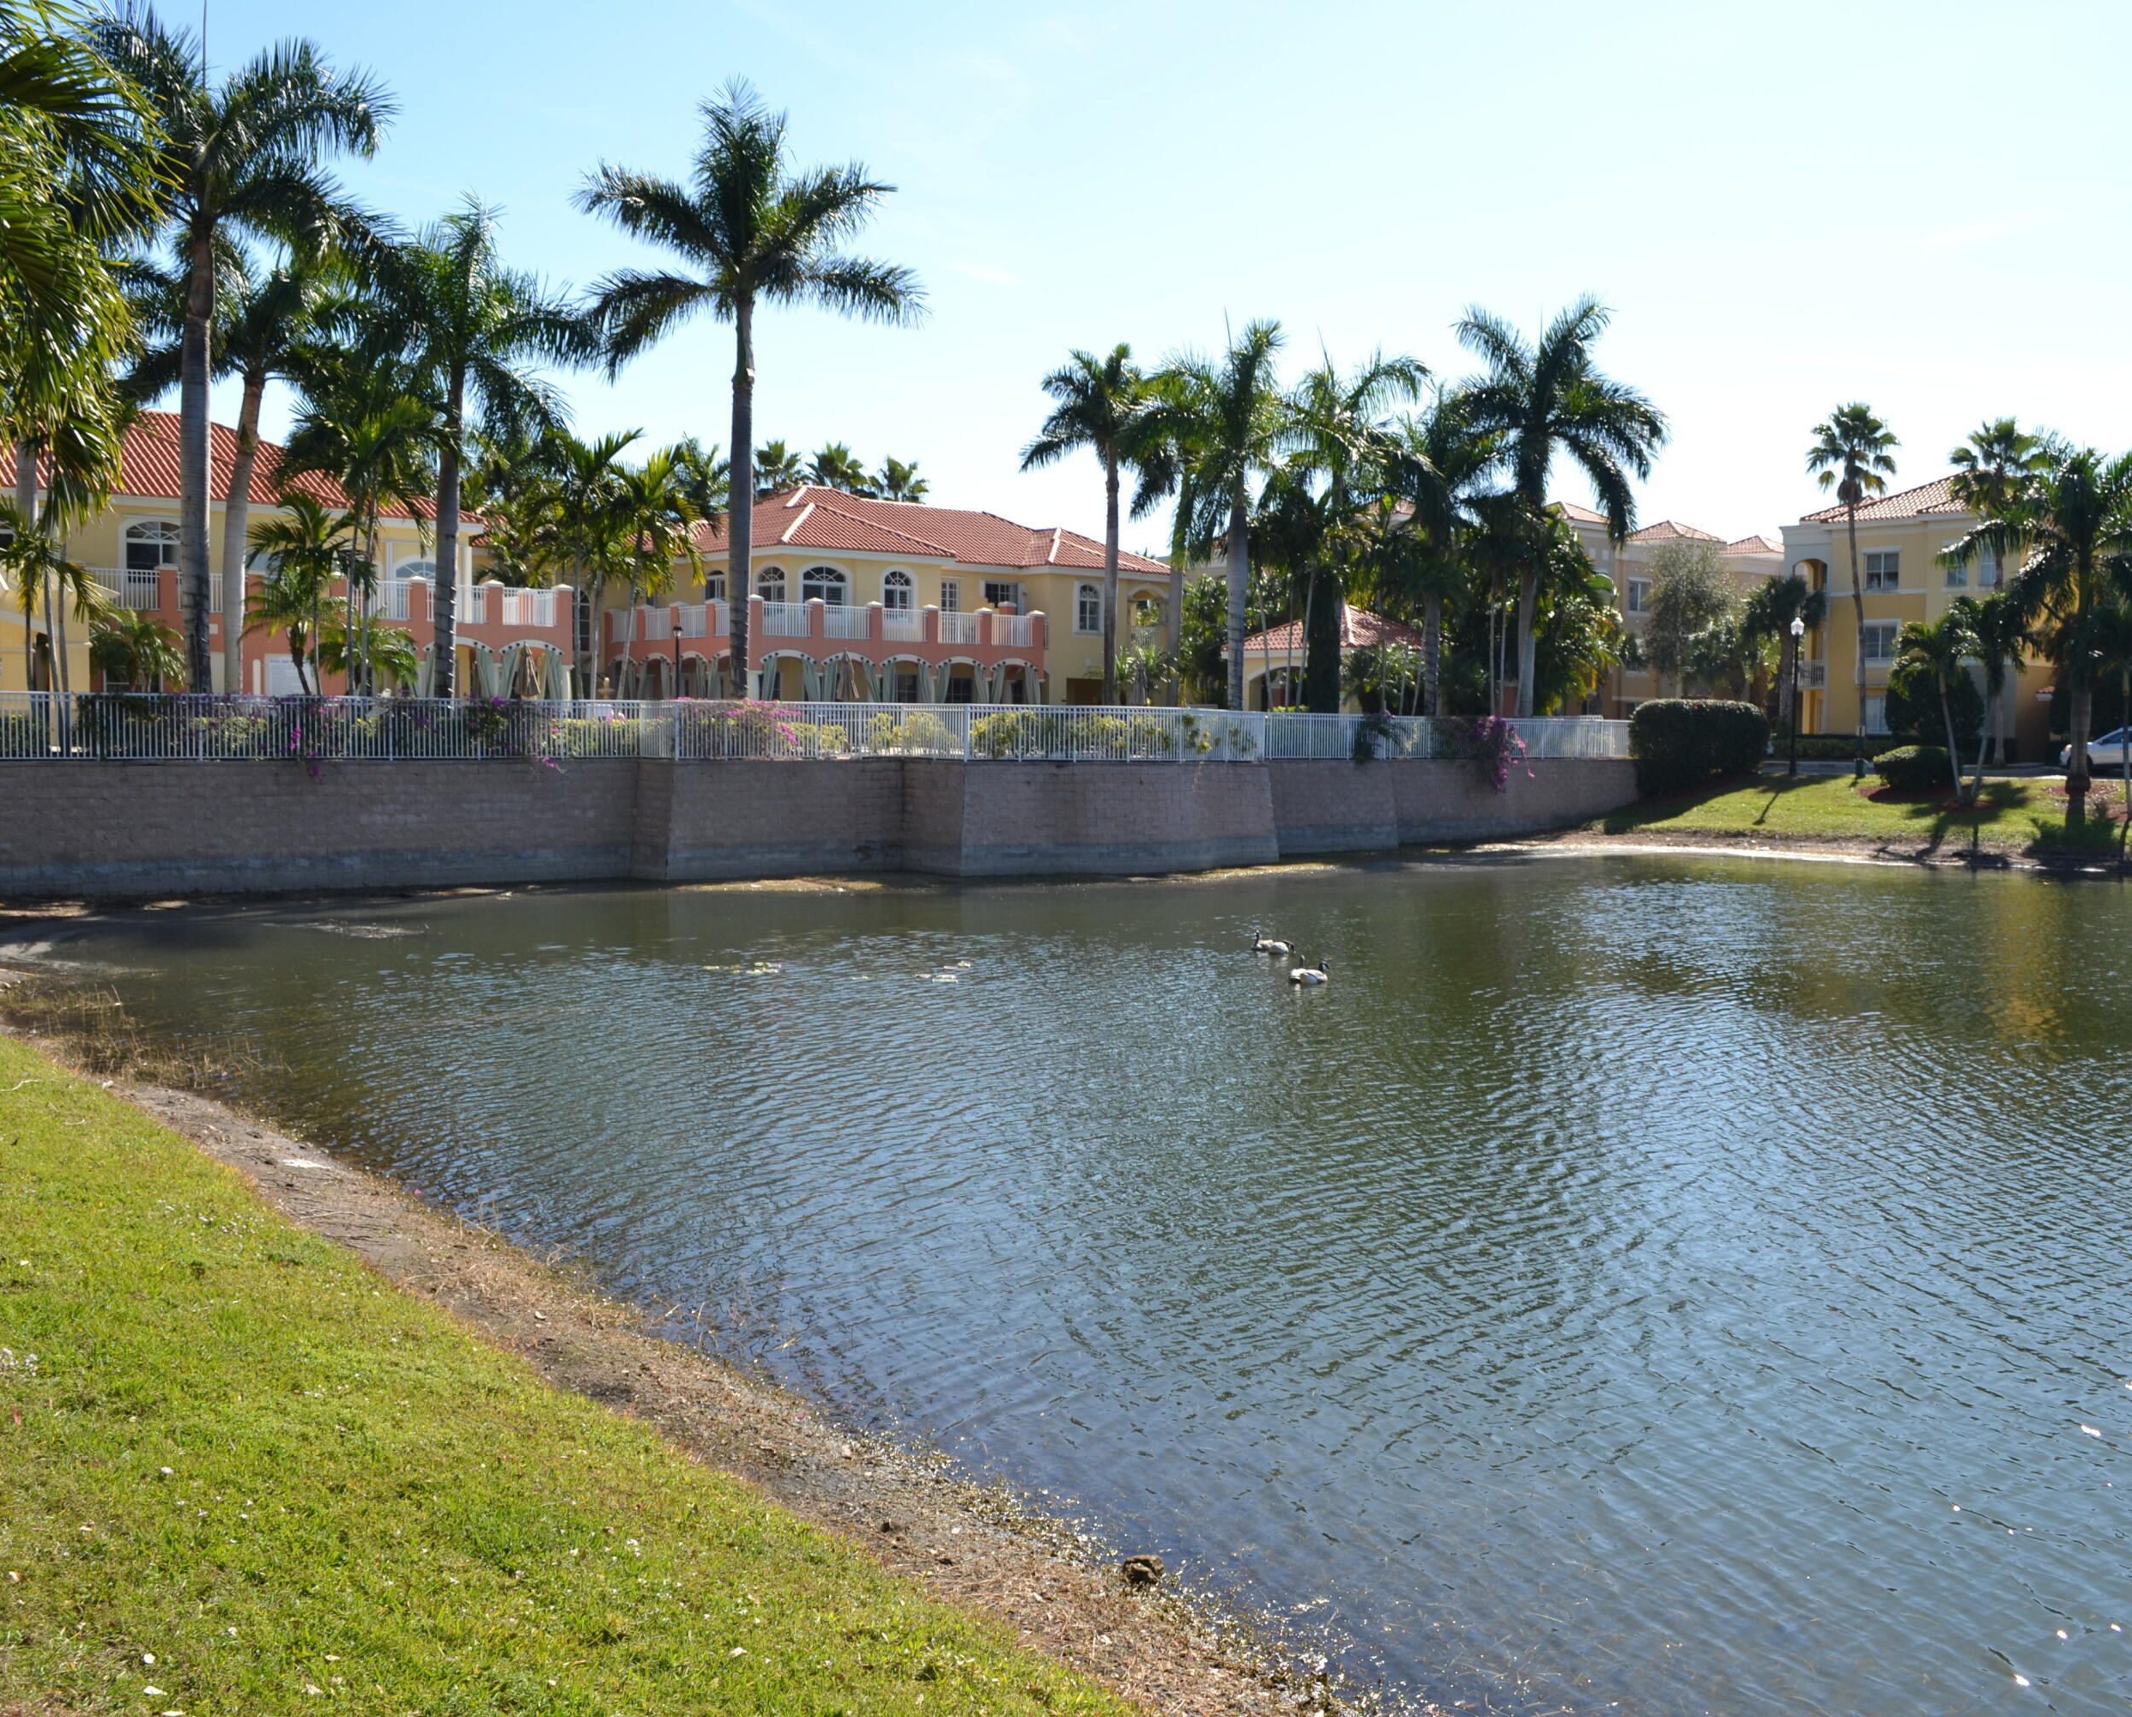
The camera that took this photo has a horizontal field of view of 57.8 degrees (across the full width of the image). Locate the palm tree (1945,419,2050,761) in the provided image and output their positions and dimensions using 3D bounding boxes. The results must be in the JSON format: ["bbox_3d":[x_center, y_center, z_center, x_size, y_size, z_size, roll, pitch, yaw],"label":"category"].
[{"bbox_3d":[36.058,-10.318,75.000,4.000,13.300,4.000,2,4,25],"label":"palm tree"}]

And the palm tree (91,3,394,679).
[{"bbox_3d":[-18.523,-10.578,43.000,6.600,16.380,6.600,-1,3,-23],"label":"palm tree"}]

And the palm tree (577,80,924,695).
[{"bbox_3d":[-7.678,-10.584,46.500,7.900,16.000,7.600,0,3,-9],"label":"palm tree"}]

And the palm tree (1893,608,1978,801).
[{"bbox_3d":[26.809,-4.689,59.500,2.500,5.970,2.500,2,4,24],"label":"palm tree"}]

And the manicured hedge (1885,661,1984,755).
[{"bbox_3d":[32.853,-5.513,73.000,3.400,3.870,3.200,2,4,24],"label":"manicured hedge"}]

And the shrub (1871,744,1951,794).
[{"bbox_3d":[27.412,-2.921,62.500,2.500,1.520,2.100,3,4,40],"label":"shrub"}]

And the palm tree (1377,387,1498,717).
[{"bbox_3d":[12.208,-9.251,62.500,4.500,11.710,4.500,1,3,11],"label":"palm tree"}]

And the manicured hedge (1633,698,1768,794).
[{"bbox_3d":[20.871,-3.673,63.500,4.300,3.000,2.300,-1,4,-21],"label":"manicured hedge"}]

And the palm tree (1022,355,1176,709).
[{"bbox_3d":[1.050,-10.046,63.000,4.900,13.300,4.900,1,4,1],"label":"palm tree"}]

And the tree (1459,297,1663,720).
[{"bbox_3d":[17.008,-11.419,66.500,6.900,15.610,6.700,1,3,14],"label":"tree"}]

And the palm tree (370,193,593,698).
[{"bbox_3d":[-13.560,-8.766,44.500,5.100,12.900,5.100,-1,4,-17],"label":"palm tree"}]

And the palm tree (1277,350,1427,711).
[{"bbox_3d":[9.010,-9.881,62.000,5.300,12.890,5.300,1,3,8],"label":"palm tree"}]

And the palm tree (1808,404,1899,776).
[{"bbox_3d":[28.958,-9.991,71.000,3.100,13.310,3.100,2,3,22],"label":"palm tree"}]

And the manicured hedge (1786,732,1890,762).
[{"bbox_3d":[32.319,-4.643,81.000,4.800,1.100,1.200,4,5,44],"label":"manicured hedge"}]

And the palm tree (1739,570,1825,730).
[{"bbox_3d":[27.297,-7.239,73.500,3.100,7.430,3.100,0,3,0],"label":"palm tree"}]

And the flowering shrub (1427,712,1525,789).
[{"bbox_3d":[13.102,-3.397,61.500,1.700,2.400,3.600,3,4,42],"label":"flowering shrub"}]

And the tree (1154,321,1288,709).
[{"bbox_3d":[4.372,-9.003,54.500,4.000,12.326,4.000,0,3,0],"label":"tree"}]

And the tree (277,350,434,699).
[{"bbox_3d":[-15.585,-6.622,42.500,3.300,8.815,3.300,0,3,0],"label":"tree"}]

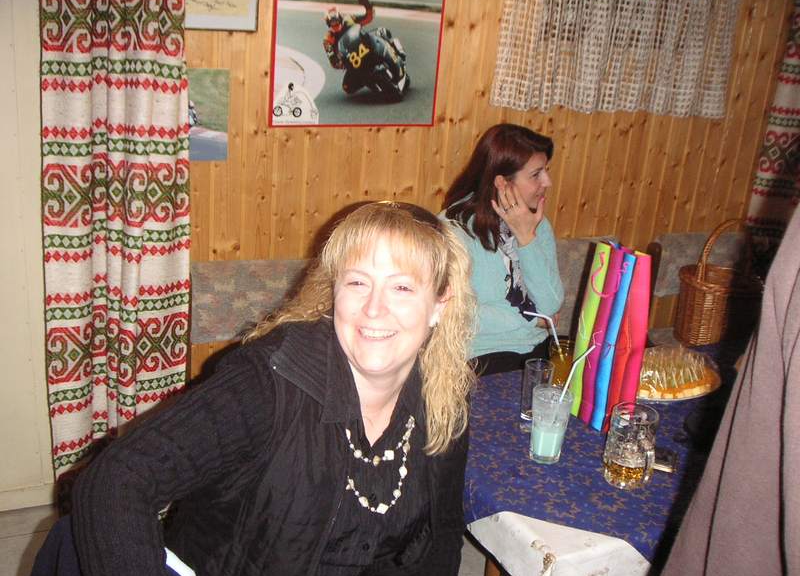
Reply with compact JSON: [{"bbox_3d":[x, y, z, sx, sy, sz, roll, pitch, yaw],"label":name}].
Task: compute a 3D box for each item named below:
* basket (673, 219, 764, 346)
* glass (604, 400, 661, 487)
[{"bbox_3d":[0.894,-0.028,2.408,0.240,0.335,0.250,-5,20,-28],"label":"basket"},{"bbox_3d":[0.433,0.296,1.613,0.086,0.128,0.113,0,18,-14],"label":"glass"}]

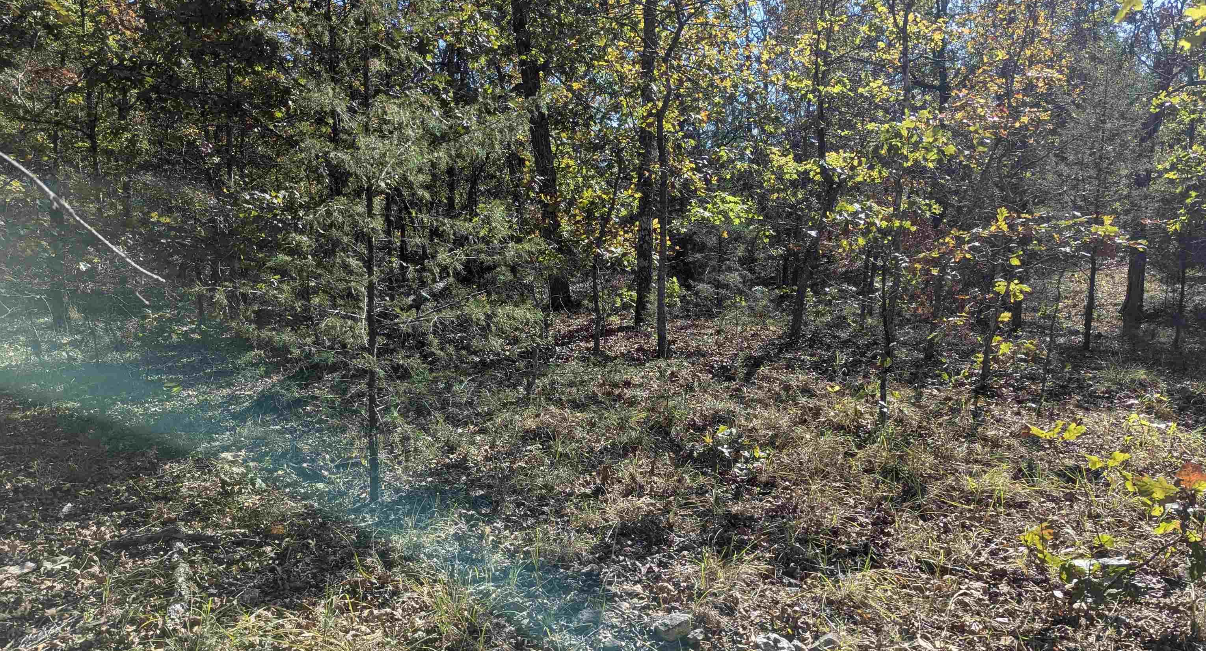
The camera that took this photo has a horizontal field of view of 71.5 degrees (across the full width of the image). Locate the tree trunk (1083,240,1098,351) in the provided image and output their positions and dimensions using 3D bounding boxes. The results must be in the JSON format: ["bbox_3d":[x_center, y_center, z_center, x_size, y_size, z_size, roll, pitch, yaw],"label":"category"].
[{"bbox_3d":[7.631,-0.458,13.107,0.127,1.714,0.160,3,6,30],"label":"tree trunk"}]

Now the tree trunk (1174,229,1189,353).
[{"bbox_3d":[8.960,-0.545,12.960,0.110,1.913,0.140,3,6,35],"label":"tree trunk"}]

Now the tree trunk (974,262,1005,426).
[{"bbox_3d":[3.489,0.159,7.556,0.206,1.458,0.200,2,6,25],"label":"tree trunk"}]

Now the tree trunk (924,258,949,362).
[{"bbox_3d":[4.712,-0.206,11.851,0.273,1.433,0.250,2,5,22],"label":"tree trunk"}]

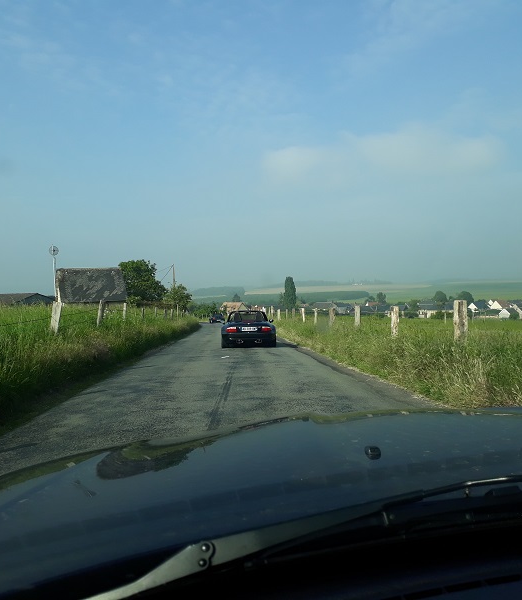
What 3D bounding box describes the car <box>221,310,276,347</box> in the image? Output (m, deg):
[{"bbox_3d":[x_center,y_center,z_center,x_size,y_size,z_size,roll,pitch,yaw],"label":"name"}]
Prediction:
[{"bbox_3d":[-0.430,0.930,21.000,1.740,1.240,4.030,0,-1,-3],"label":"car"}]

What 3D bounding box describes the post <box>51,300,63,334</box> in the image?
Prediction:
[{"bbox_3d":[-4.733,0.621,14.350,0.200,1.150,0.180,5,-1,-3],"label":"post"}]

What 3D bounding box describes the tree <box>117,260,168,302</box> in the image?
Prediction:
[{"bbox_3d":[-16.154,-1.346,84.000,7.000,8.000,7.000,0,-1,-3],"label":"tree"}]

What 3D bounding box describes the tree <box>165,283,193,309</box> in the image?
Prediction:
[{"bbox_3d":[-10.119,0.062,77.000,3.700,4.100,3.600,0,-1,-3],"label":"tree"}]

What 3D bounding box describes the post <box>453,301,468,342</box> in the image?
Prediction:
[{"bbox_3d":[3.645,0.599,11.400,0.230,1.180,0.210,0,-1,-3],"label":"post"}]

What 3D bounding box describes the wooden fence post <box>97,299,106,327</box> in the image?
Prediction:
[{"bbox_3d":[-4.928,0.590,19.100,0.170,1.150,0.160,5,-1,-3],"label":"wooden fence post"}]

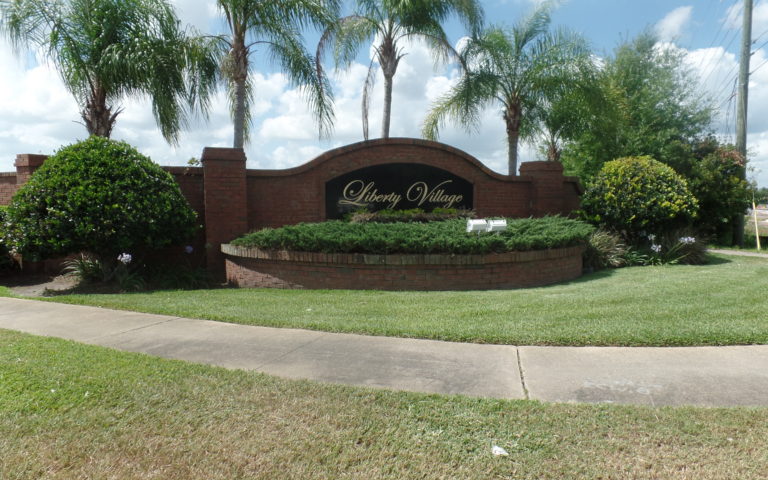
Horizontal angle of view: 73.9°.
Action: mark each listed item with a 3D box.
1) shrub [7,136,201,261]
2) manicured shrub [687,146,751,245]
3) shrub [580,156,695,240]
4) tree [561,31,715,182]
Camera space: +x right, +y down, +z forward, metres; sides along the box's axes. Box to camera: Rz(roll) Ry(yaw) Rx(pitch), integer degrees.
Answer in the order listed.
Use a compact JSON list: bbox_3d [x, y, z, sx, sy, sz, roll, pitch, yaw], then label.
[{"bbox_3d":[-4.372,-0.552,8.083,2.650,2.110,2.450,0,4,0],"label":"shrub"},{"bbox_3d":[9.226,-1.207,14.246,2.100,2.700,2.000,0,4,0],"label":"manicured shrub"},{"bbox_3d":[5.549,-0.792,11.170,2.300,2.010,2.200,0,4,0],"label":"shrub"},{"bbox_3d":[9.171,-3.813,18.758,5.300,7.400,5.200,0,4,0],"label":"tree"}]

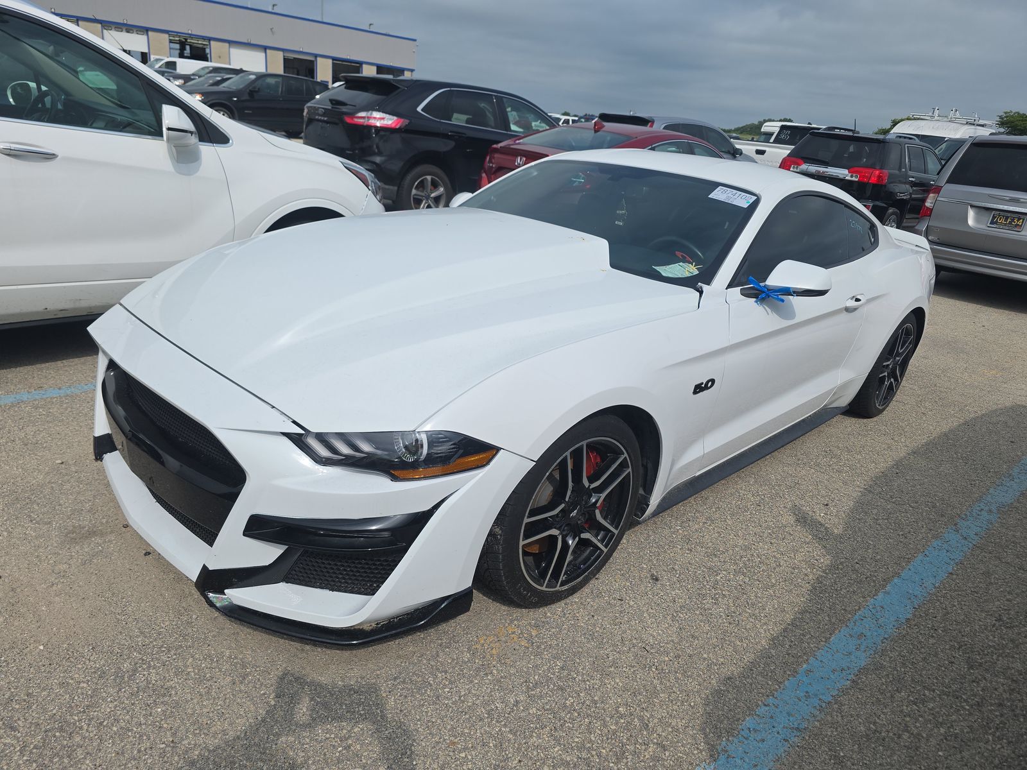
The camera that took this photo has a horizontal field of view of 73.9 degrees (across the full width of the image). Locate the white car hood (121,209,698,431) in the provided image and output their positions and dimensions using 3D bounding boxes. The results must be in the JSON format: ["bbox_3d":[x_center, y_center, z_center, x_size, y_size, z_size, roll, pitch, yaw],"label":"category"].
[{"bbox_3d":[-0.375,-0.386,2.457,1.560,0.247,1.520,-23,35,-39],"label":"white car hood"}]

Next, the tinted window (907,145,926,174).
[{"bbox_3d":[6.671,-3.732,11.296,0.740,0.420,0.100,-13,17,-41],"label":"tinted window"}]

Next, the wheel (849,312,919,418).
[{"bbox_3d":[2.074,-0.144,3.933,0.685,0.685,0.265,-14,28,-42],"label":"wheel"}]

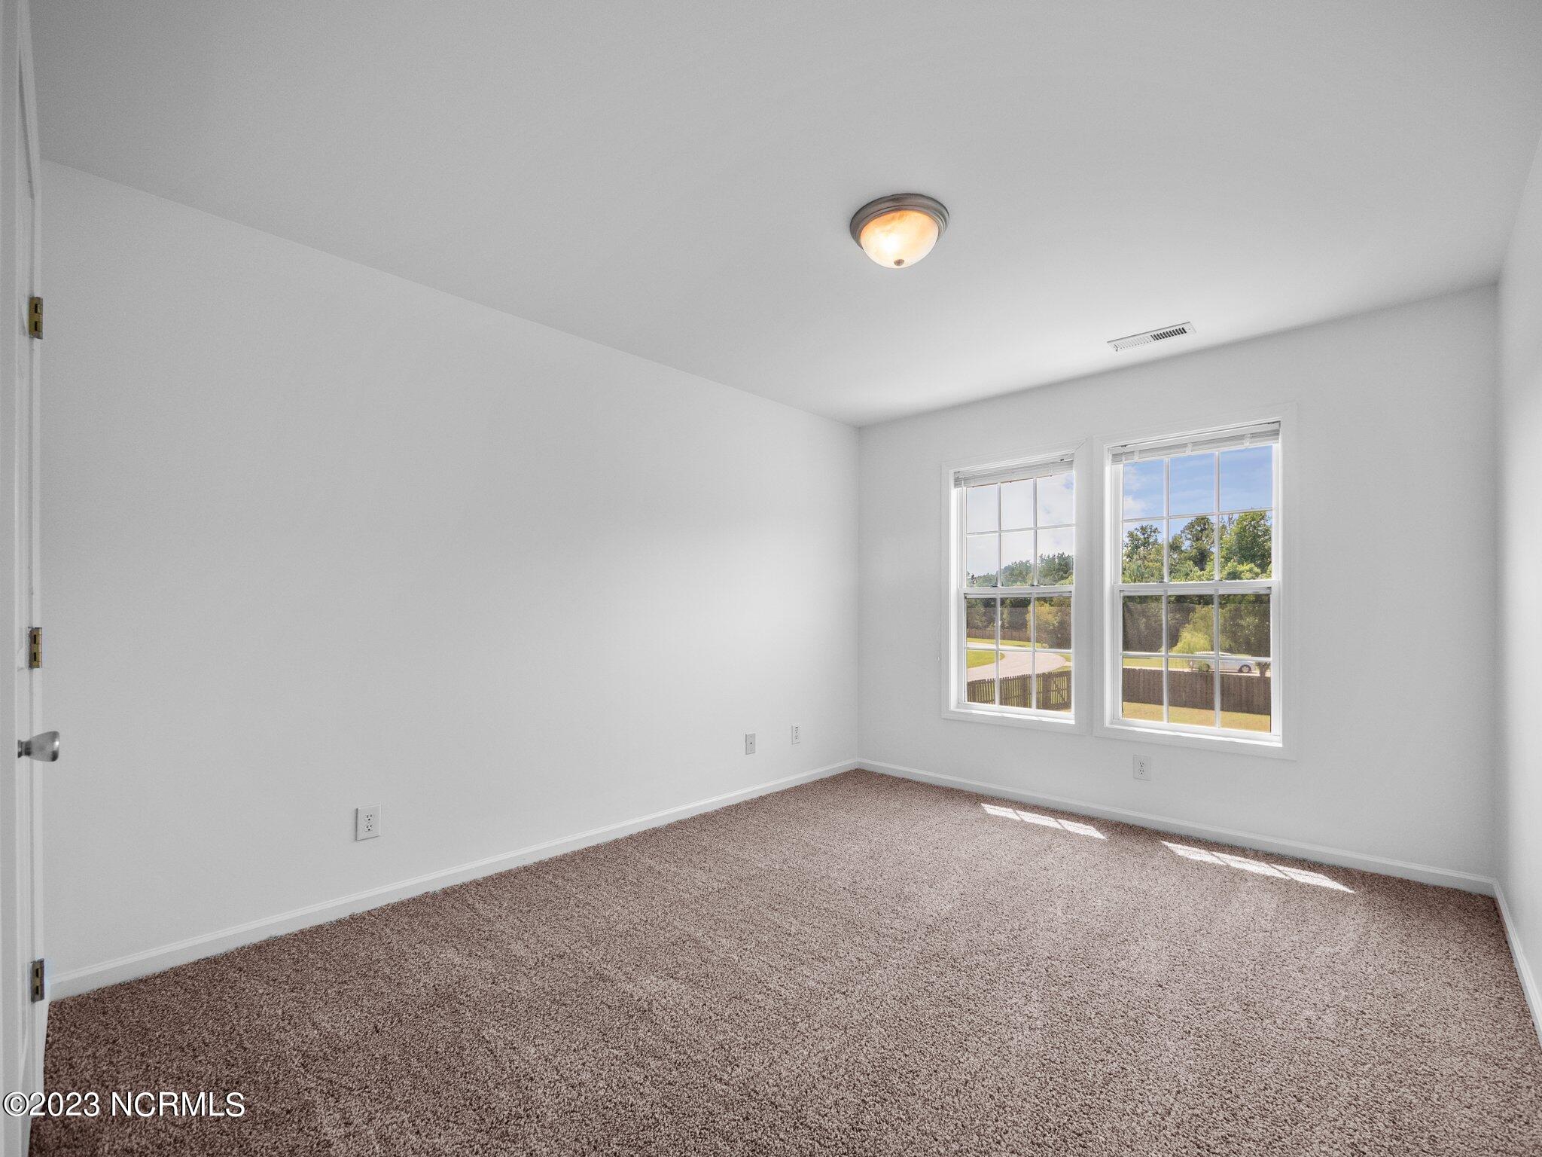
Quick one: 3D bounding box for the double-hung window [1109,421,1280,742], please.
[{"bbox_3d":[2.167,0.033,3.241,0.740,1.540,0.090,-1,-2,41],"label":"double-hung window"}]

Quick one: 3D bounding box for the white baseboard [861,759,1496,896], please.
[{"bbox_3d":[1.773,1.291,3.484,3.000,0.075,0.018,-1,-2,41],"label":"white baseboard"}]

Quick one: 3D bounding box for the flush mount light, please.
[{"bbox_3d":[0.437,-1.131,2.124,0.335,0.140,0.335,0,-2,0],"label":"flush mount light"}]

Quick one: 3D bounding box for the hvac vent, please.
[{"bbox_3d":[1.836,-1.155,3.010,0.345,0.020,0.150,-1,-2,41],"label":"hvac vent"}]

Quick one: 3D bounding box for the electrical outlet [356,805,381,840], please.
[{"bbox_3d":[-1.533,0.932,2.380,0.077,0.120,0.012,2,-2,-44],"label":"electrical outlet"}]

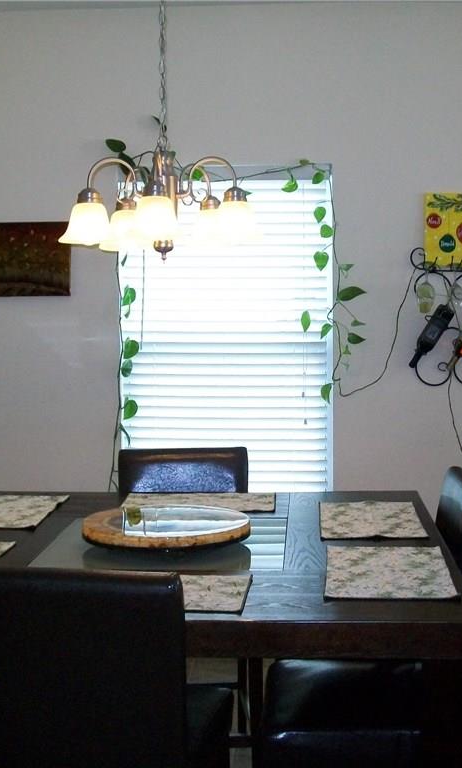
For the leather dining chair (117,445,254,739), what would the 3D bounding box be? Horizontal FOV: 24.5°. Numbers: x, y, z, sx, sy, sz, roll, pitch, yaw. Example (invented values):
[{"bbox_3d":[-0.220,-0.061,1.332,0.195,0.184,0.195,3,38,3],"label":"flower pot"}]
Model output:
[{"bbox_3d":[-0.175,0.750,3.493,0.455,1.015,0.570,0,5,-3],"label":"leather dining chair"}]

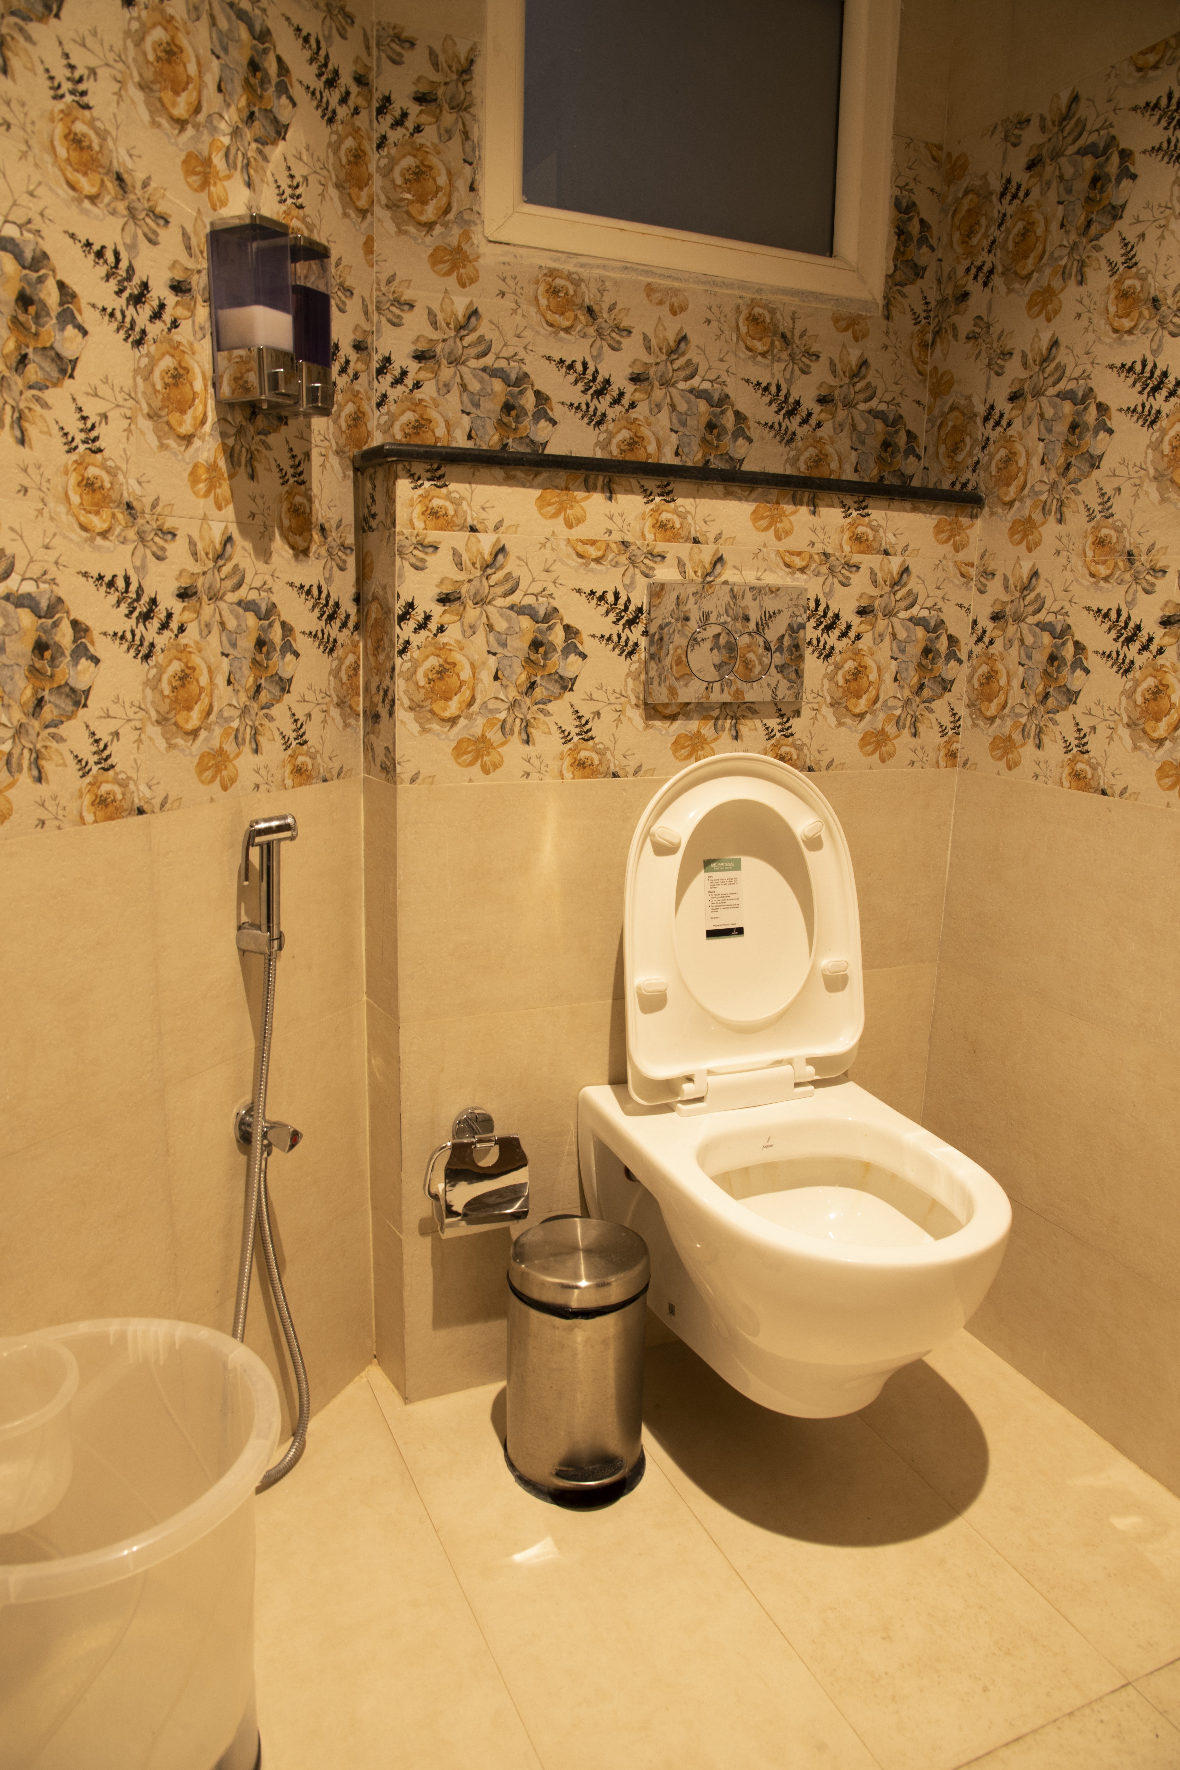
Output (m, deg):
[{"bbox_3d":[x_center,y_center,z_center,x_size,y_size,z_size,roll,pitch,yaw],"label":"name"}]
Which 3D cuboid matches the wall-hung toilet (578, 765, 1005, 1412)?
[{"bbox_3d":[0.278,0.274,1.441,0.370,0.816,0.552,-4,14,-24],"label":"wall-hung toilet"}]

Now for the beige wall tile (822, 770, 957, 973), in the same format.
[{"bbox_3d":[0.430,-0.022,1.758,0.254,0.300,0.010,-4,14,-24],"label":"beige wall tile"}]

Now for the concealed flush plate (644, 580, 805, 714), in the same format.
[{"bbox_3d":[0.183,-0.323,1.558,0.242,0.150,0.012,-4,14,-24],"label":"concealed flush plate"}]

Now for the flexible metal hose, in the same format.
[{"bbox_3d":[-0.376,0.401,1.391,0.065,0.677,0.144,8,14,25],"label":"flexible metal hose"}]

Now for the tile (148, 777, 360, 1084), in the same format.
[{"bbox_3d":[-0.373,0.038,1.383,0.010,0.300,0.353,8,14,25],"label":"tile"}]

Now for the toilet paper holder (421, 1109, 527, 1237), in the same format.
[{"bbox_3d":[-0.149,0.374,1.528,0.137,0.137,0.080,-4,14,-24],"label":"toilet paper holder"}]

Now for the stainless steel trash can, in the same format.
[{"bbox_3d":[-0.015,0.589,1.480,0.179,0.296,0.199,-1,13,-11],"label":"stainless steel trash can"}]

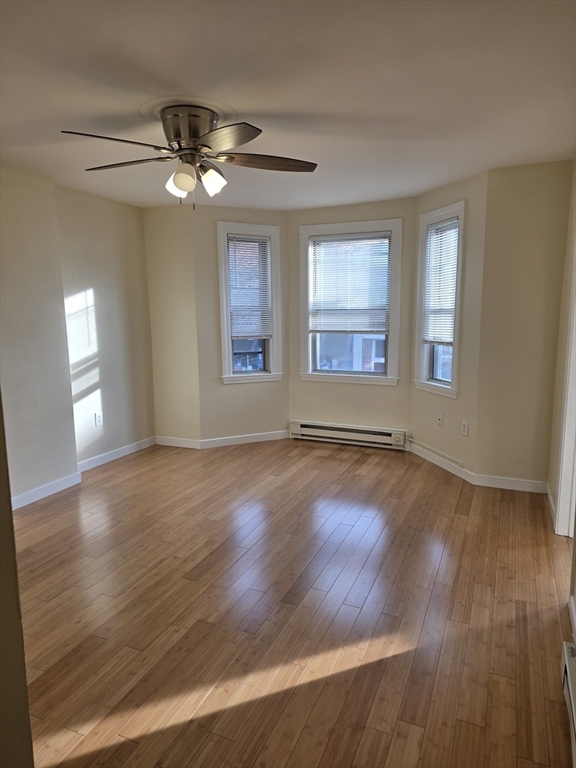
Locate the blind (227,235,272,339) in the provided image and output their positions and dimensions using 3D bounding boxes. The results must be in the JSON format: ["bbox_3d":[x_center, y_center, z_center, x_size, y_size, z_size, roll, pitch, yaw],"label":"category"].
[{"bbox_3d":[-0.374,-0.968,5.157,0.436,1.014,0.040,-4,10,-24],"label":"blind"}]

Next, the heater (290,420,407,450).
[{"bbox_3d":[0.601,0.521,5.255,1.235,0.182,0.070,4,10,24],"label":"heater"}]

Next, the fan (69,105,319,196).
[{"bbox_3d":[-0.543,-1.146,2.587,1.290,0.410,1.270,4,10,24],"label":"fan"}]

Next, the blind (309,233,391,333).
[{"bbox_3d":[0.602,-0.983,5.062,0.830,0.964,0.040,4,10,24],"label":"blind"}]

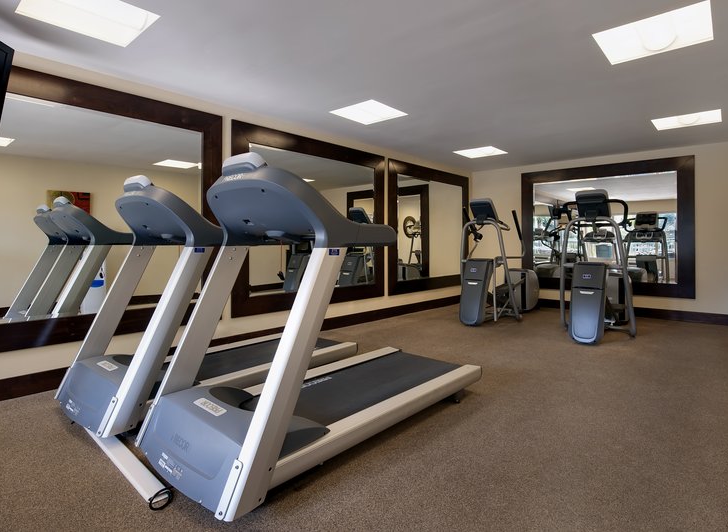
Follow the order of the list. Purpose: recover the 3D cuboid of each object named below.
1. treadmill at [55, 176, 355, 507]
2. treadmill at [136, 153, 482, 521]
[{"bbox_3d":[-1.060,0.144,3.082,0.880,1.511,2.051,3,4,42],"label":"treadmill"},{"bbox_3d":[-0.162,0.175,2.458,0.890,1.516,2.062,3,4,43],"label":"treadmill"}]

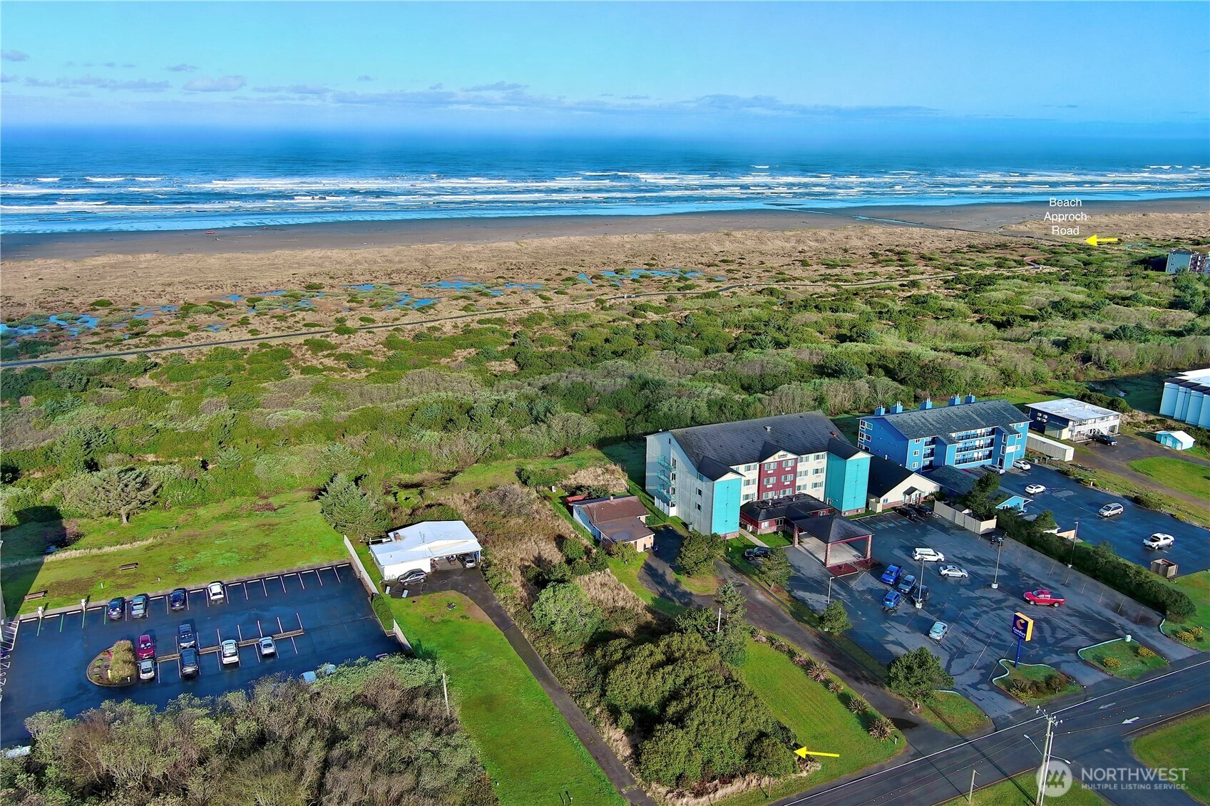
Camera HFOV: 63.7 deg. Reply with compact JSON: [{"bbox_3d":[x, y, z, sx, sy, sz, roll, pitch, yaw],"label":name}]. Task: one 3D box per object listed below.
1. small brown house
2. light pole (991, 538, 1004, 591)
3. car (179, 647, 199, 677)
[{"bbox_3d":[2.217,20.542,171.969,11.319,4.567,18.964,-7,17,-22],"label":"small brown house"},{"bbox_3d":[60.914,24.820,150.897,1.050,8.178,1.050,-7,17,-23],"label":"light pole"},{"bbox_3d":[-55.600,34.400,130.460,1.930,1.800,4.950,-7,18,-23],"label":"car"}]

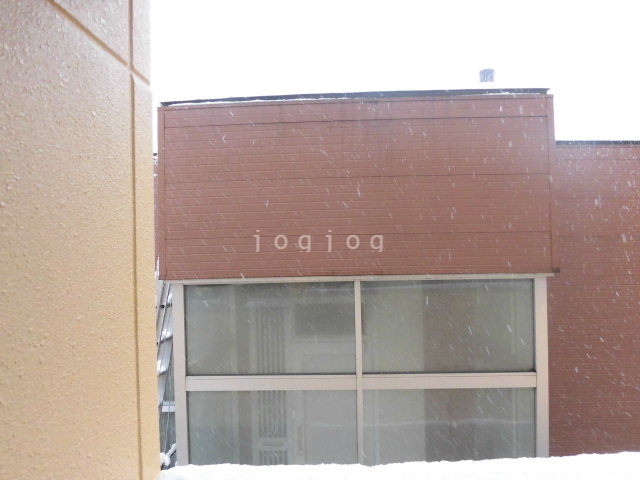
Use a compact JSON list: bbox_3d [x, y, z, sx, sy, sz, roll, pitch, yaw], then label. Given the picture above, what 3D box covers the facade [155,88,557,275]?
[{"bbox_3d":[0.313,-0.429,3.800,3.250,1.480,0.300,-1,-1,2],"label":"facade"}]

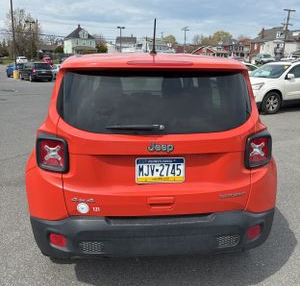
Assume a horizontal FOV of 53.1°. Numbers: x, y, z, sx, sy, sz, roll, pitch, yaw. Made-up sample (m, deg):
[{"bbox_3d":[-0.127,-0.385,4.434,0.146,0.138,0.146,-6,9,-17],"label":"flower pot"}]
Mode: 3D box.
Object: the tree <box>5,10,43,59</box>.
[{"bbox_3d":[-33.688,-28.895,80.000,8.800,12.500,8.500,1,15,0],"label":"tree"}]

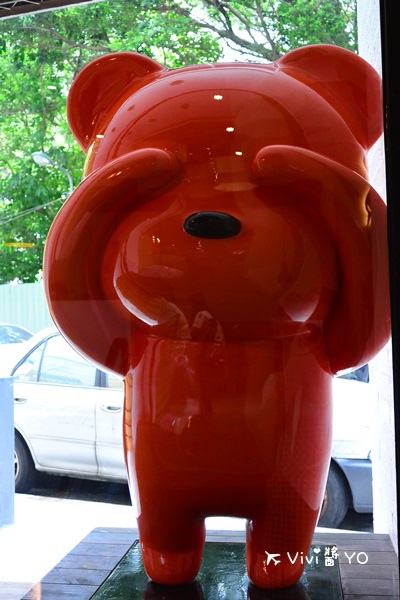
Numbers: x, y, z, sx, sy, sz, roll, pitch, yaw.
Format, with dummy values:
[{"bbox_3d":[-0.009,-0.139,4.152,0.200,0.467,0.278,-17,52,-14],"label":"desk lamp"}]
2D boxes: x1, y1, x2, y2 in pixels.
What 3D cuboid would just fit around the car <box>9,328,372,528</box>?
[{"bbox_3d":[-0.174,0.842,5.708,4.380,1.410,1.690,-1,1,27],"label":"car"}]

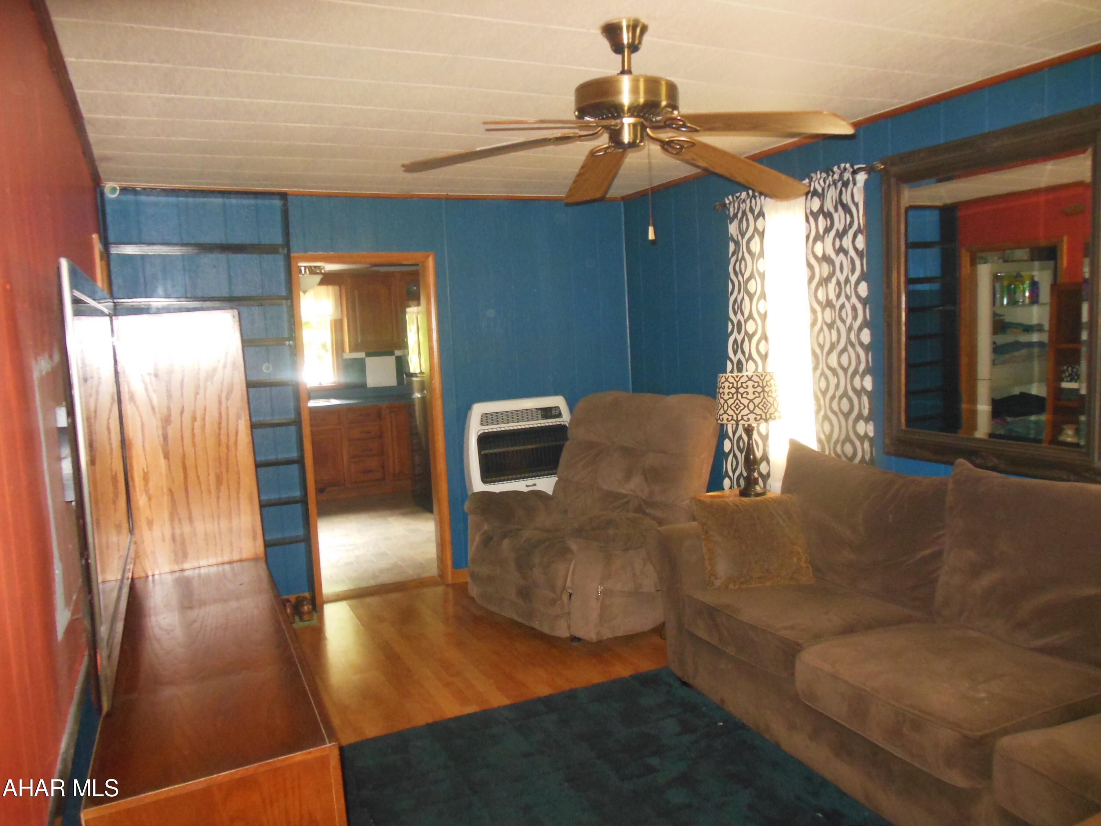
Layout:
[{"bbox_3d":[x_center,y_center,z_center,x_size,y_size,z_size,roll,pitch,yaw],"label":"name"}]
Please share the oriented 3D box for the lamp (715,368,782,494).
[{"bbox_3d":[1.017,0.104,3.994,0.310,0.603,0.310,-3,6,0],"label":"lamp"}]

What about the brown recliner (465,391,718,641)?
[{"bbox_3d":[0.189,0.518,4.546,1.015,1.143,1.005,-8,8,-40],"label":"brown recliner"}]

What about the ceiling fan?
[{"bbox_3d":[0.216,-0.877,2.223,1.280,0.394,1.280,-6,7,-26],"label":"ceiling fan"}]

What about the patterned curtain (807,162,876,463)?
[{"bbox_3d":[1.355,-0.070,3.722,0.089,2.100,0.364,-6,7,-26],"label":"patterned curtain"}]

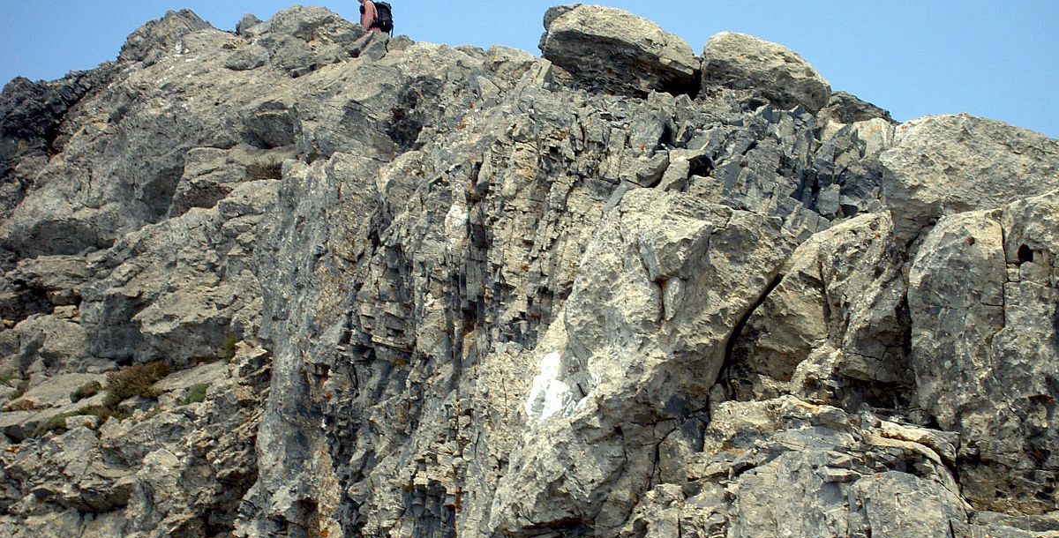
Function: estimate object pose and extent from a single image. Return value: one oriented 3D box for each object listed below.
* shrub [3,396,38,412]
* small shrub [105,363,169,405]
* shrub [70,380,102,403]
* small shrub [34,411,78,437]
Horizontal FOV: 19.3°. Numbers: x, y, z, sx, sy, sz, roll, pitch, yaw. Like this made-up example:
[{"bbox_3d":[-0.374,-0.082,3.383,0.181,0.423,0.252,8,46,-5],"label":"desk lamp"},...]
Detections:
[{"bbox_3d":[-7.337,1.954,45.000,0.480,0.220,0.380,0,-13,0],"label":"shrub"},{"bbox_3d":[-5.707,1.663,45.400,0.920,0.550,0.700,0,-13,0],"label":"small shrub"},{"bbox_3d":[-6.438,1.787,45.300,0.480,0.300,0.380,0,-13,0],"label":"shrub"},{"bbox_3d":[-6.797,2.224,44.800,0.620,0.320,0.450,0,-13,0],"label":"small shrub"}]

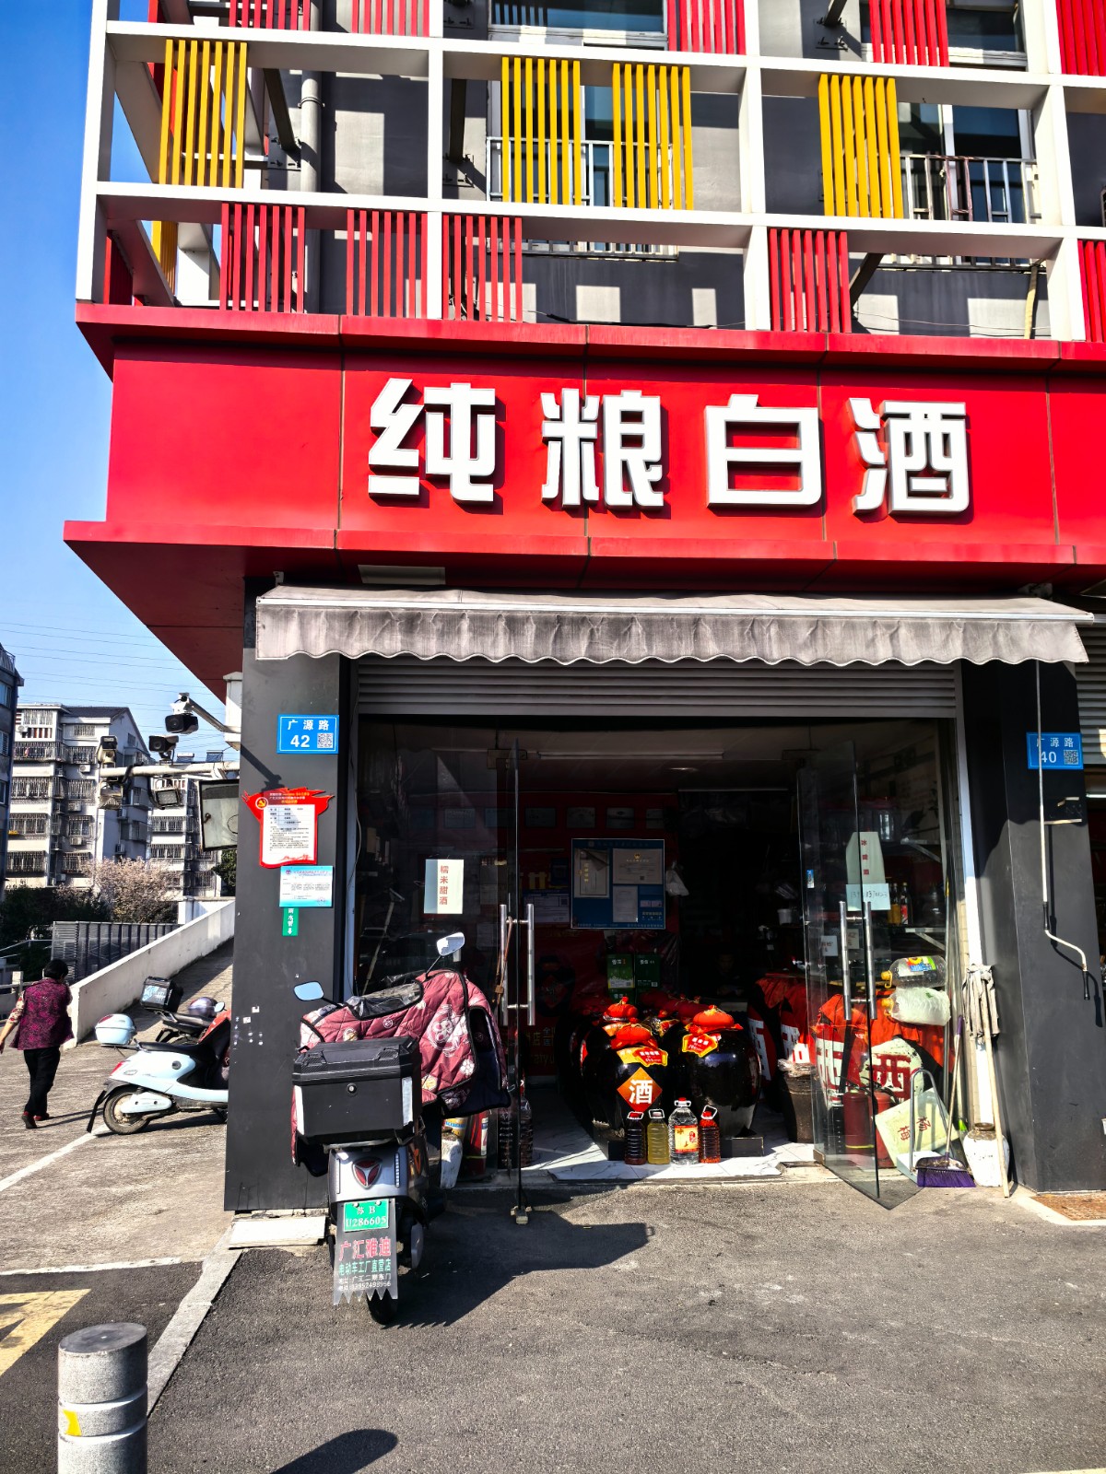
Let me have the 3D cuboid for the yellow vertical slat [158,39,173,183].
[{"bbox_3d":[-1.954,-3.151,5.817,0.033,0.832,0.037,0,-9,-5],"label":"yellow vertical slat"}]

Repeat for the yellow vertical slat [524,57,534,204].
[{"bbox_3d":[-0.122,-3.127,5.983,0.033,0.830,0.080,0,-9,-5],"label":"yellow vertical slat"}]

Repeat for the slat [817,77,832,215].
[{"bbox_3d":[1.452,-3.118,6.117,0.033,0.830,0.080,0,-9,-5],"label":"slat"}]

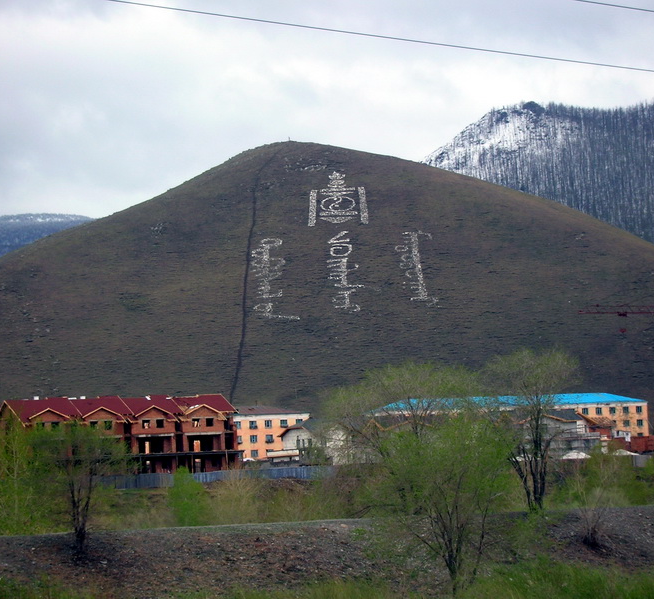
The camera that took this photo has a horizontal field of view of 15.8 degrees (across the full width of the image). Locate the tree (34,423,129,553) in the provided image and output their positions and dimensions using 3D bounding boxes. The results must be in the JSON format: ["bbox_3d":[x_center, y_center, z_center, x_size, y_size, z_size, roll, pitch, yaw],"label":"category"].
[{"bbox_3d":[-10.421,7.980,100.000,3.900,5.400,3.800,-3,-3,0],"label":"tree"}]

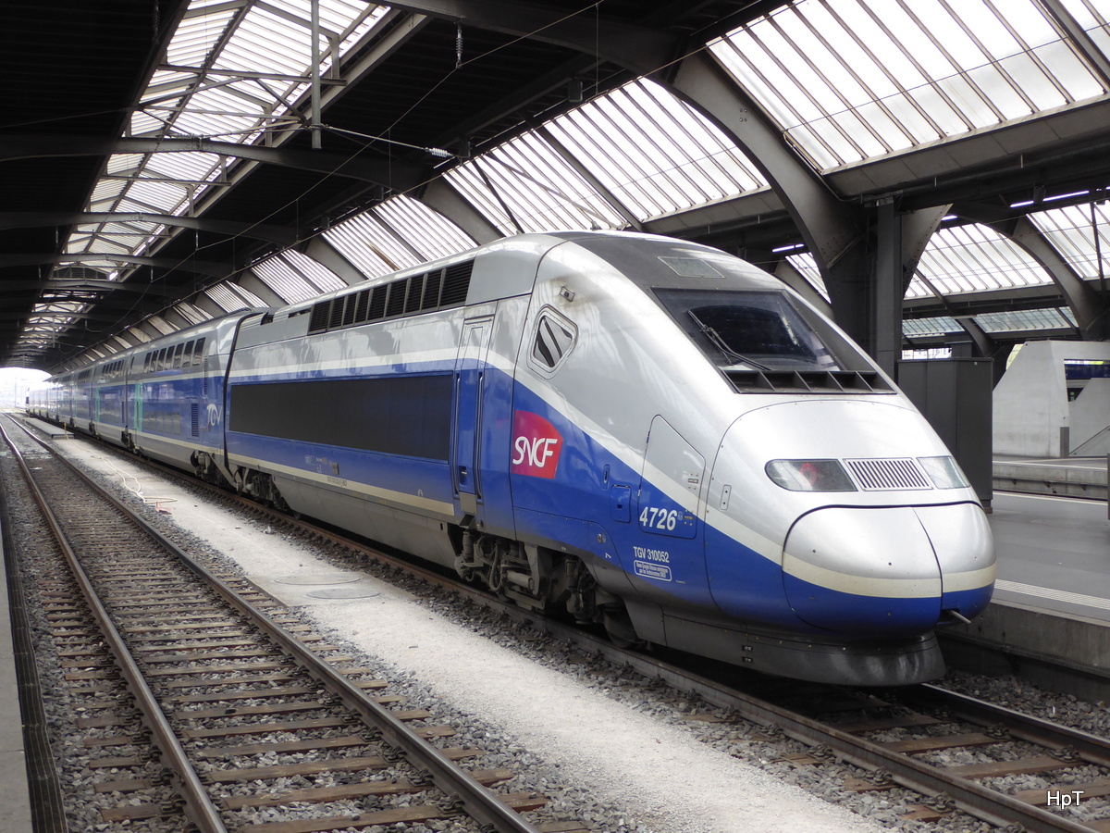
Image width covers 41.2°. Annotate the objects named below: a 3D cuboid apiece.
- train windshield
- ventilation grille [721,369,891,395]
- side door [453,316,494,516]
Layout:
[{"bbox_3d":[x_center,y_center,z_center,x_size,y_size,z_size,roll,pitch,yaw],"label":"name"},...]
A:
[{"bbox_3d":[1.676,-0.747,12.400,1.350,0.150,1.444,0,32,-21],"label":"train windshield"},{"bbox_3d":[1.981,-0.241,11.614,1.410,0.080,0.381,0,31,-21],"label":"ventilation grille"},{"bbox_3d":[-0.835,0.005,15.206,0.140,2.060,0.970,0,1,-21],"label":"side door"}]

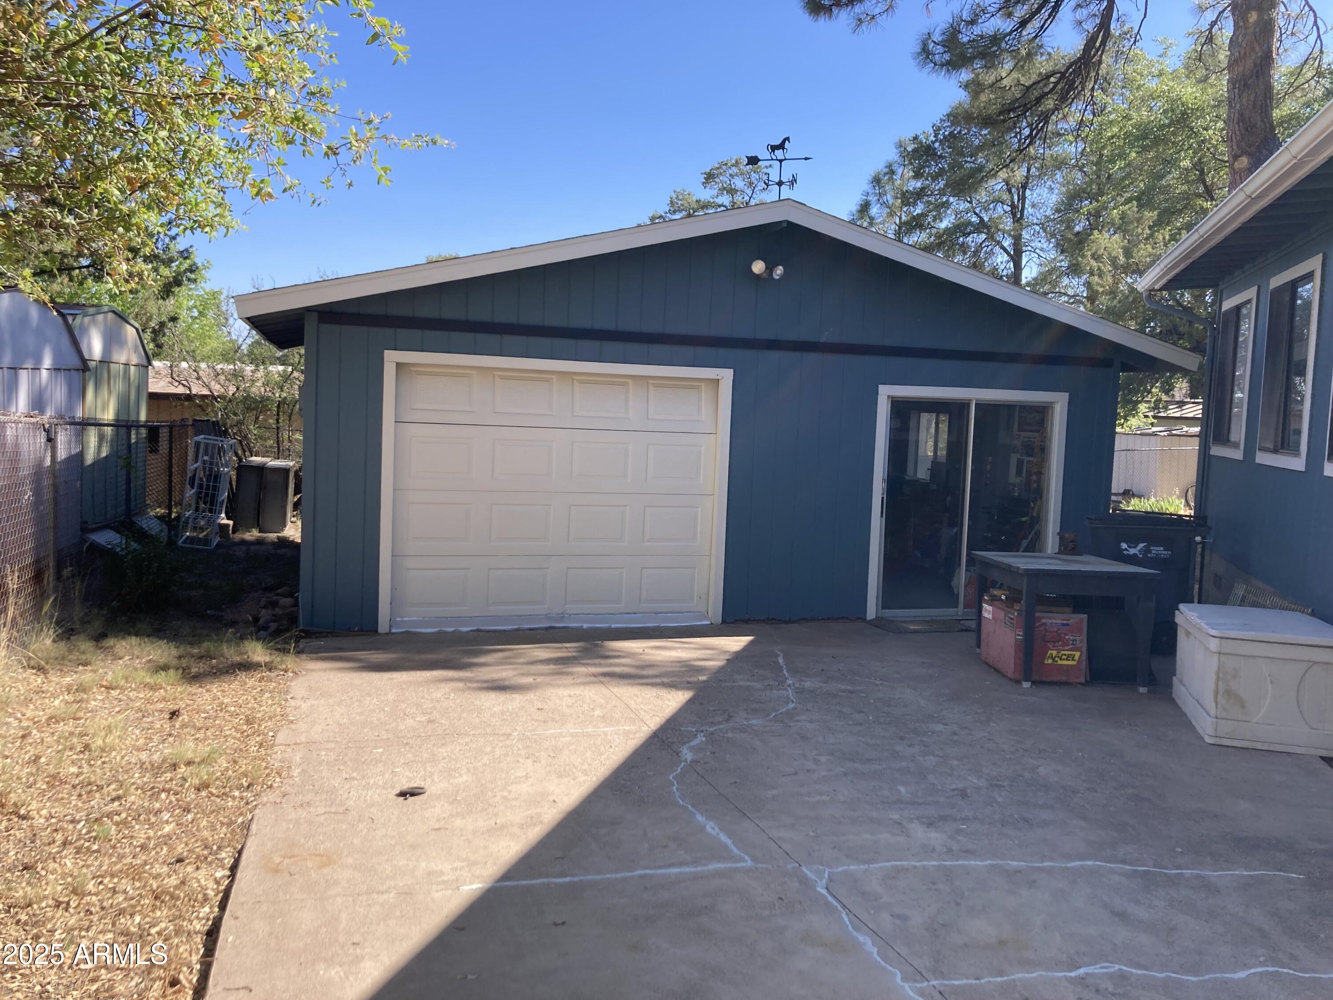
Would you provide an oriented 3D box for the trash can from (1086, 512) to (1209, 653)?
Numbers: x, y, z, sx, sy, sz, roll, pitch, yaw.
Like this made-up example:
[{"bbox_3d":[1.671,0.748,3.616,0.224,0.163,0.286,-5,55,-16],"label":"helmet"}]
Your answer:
[{"bbox_3d":[3.930,0.665,8.860,0.840,1.070,0.700,3,4,20],"label":"trash can"}]

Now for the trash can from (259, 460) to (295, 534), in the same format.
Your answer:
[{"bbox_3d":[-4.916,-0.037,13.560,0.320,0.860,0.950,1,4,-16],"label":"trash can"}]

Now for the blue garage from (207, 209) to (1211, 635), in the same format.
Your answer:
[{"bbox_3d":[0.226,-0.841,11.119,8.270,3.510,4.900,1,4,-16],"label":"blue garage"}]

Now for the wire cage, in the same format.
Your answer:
[{"bbox_3d":[-5.049,-0.103,11.873,0.340,1.130,0.780,9,3,-18],"label":"wire cage"}]

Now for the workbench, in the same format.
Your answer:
[{"bbox_3d":[2.800,0.845,7.760,0.950,0.805,1.000,2,4,-5],"label":"workbench"}]

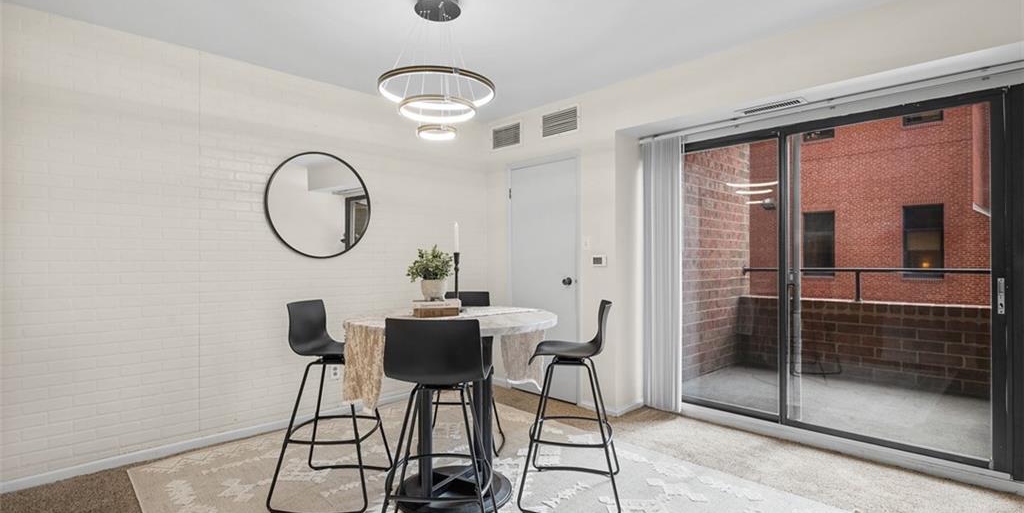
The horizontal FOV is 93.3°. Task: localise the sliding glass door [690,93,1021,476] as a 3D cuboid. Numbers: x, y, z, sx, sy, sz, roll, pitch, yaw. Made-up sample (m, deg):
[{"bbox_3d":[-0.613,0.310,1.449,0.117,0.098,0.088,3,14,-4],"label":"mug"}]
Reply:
[{"bbox_3d":[1.929,0.126,3.225,1.919,2.020,0.101,0,0,44],"label":"sliding glass door"}]

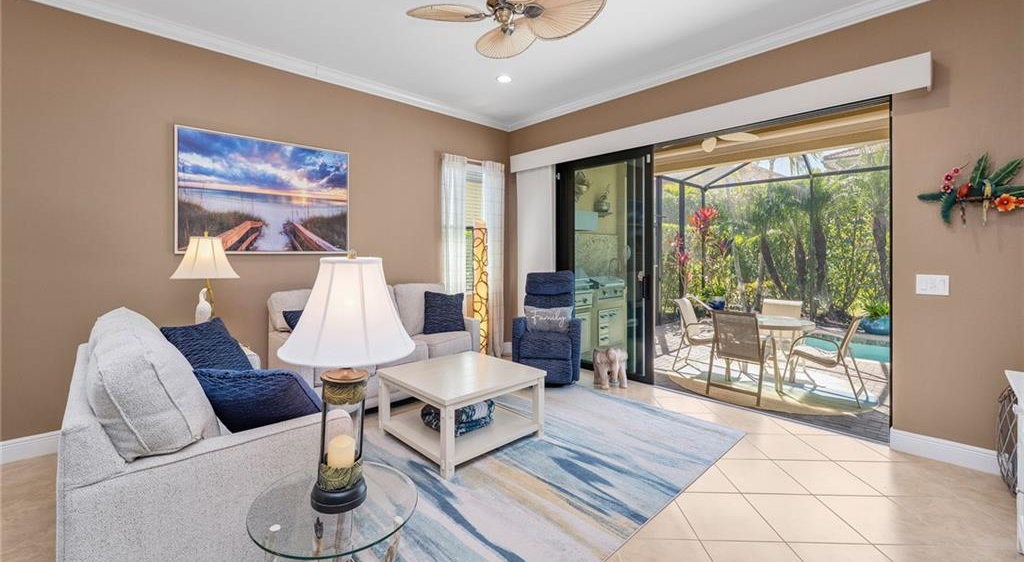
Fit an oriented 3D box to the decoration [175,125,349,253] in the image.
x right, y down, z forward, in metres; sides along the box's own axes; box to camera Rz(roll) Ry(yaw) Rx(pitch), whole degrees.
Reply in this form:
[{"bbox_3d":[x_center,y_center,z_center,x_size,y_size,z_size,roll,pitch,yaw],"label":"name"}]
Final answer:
[{"bbox_3d":[-2.121,-0.745,3.543,1.340,1.012,0.040,-2,4,-42],"label":"decoration"}]

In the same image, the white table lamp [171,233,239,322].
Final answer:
[{"bbox_3d":[-2.202,0.048,2.860,0.410,0.800,0.410,0,3,0],"label":"white table lamp"}]

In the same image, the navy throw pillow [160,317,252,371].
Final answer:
[{"bbox_3d":[-1.713,0.442,2.251,0.160,0.450,0.450,-27,1,-3],"label":"navy throw pillow"}]

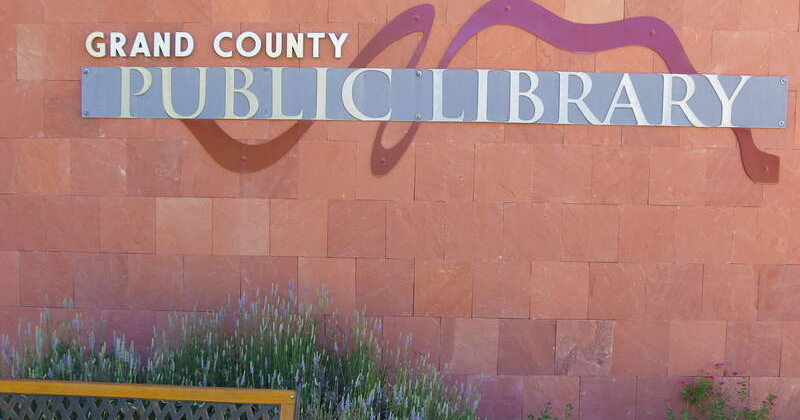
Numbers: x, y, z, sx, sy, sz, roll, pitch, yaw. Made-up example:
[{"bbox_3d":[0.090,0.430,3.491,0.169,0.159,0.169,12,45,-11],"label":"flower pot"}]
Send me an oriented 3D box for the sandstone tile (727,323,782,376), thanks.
[{"bbox_3d":[1.870,0.737,3.683,0.304,0.304,0.030,1,4,1],"label":"sandstone tile"}]

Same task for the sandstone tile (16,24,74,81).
[{"bbox_3d":[-1.849,-0.823,3.631,0.304,0.304,0.030,1,4,1],"label":"sandstone tile"}]

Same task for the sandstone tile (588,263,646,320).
[{"bbox_3d":[1.141,0.428,3.667,0.305,0.305,0.030,1,4,1],"label":"sandstone tile"}]

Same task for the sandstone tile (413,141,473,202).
[{"bbox_3d":[0.234,-0.201,3.662,0.305,0.305,0.030,1,3,0],"label":"sandstone tile"}]

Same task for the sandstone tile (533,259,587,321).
[{"bbox_3d":[0.845,0.423,3.661,0.305,0.305,0.025,1,4,1],"label":"sandstone tile"}]

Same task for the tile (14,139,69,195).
[{"bbox_3d":[-1.902,-0.232,3.693,0.305,0.305,0.030,1,4,1],"label":"tile"}]

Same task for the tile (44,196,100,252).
[{"bbox_3d":[-1.738,0.076,3.694,0.304,0.304,0.030,1,4,1],"label":"tile"}]

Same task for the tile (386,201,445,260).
[{"bbox_3d":[0.078,0.107,3.665,0.305,0.305,0.030,1,4,1],"label":"tile"}]

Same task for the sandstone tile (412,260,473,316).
[{"bbox_3d":[0.232,0.422,3.704,0.305,0.305,0.030,1,4,1],"label":"sandstone tile"}]

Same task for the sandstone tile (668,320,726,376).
[{"bbox_3d":[1.584,0.737,3.703,0.305,0.305,0.030,1,3,0],"label":"sandstone tile"}]

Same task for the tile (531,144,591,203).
[{"bbox_3d":[0.854,-0.187,3.657,0.305,0.305,0.030,1,3,0],"label":"tile"}]

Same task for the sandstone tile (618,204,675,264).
[{"bbox_3d":[1.299,0.128,3.669,0.305,0.305,0.030,1,4,1],"label":"sandstone tile"}]

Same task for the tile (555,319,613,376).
[{"bbox_3d":[0.983,0.733,3.708,0.305,0.305,0.030,1,3,0],"label":"tile"}]

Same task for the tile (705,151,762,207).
[{"bbox_3d":[1.737,-0.169,3.609,0.305,0.305,0.025,1,4,1],"label":"tile"}]

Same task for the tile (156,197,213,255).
[{"bbox_3d":[-1.140,0.081,3.684,0.304,0.304,0.030,1,4,1],"label":"tile"}]

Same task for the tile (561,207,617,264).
[{"bbox_3d":[0.993,0.122,3.650,0.305,0.305,0.030,1,4,1],"label":"tile"}]

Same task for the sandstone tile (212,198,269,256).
[{"bbox_3d":[-0.843,0.091,3.680,0.305,0.305,0.030,1,4,1],"label":"sandstone tile"}]

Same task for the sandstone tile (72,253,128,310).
[{"bbox_3d":[-1.604,0.382,3.728,0.305,0.305,0.030,1,4,1],"label":"sandstone tile"}]

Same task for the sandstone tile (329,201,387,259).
[{"bbox_3d":[-0.233,0.102,3.670,0.305,0.305,0.030,1,4,1],"label":"sandstone tile"}]

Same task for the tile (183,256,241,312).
[{"bbox_3d":[-0.996,0.389,3.690,0.305,0.305,0.025,1,4,1],"label":"tile"}]

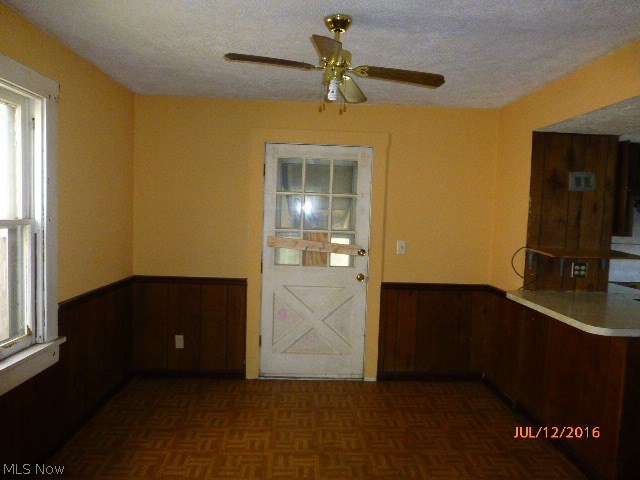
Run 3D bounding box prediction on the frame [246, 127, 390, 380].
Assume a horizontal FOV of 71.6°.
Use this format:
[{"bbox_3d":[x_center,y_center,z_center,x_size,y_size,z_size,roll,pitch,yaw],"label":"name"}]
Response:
[{"bbox_3d":[-0.030,0.150,3.857,1.165,2.160,0.100,2,3,-2],"label":"frame"}]

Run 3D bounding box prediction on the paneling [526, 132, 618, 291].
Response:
[{"bbox_3d":[1.856,-0.197,3.298,0.640,1.165,0.045,2,3,-2],"label":"paneling"}]

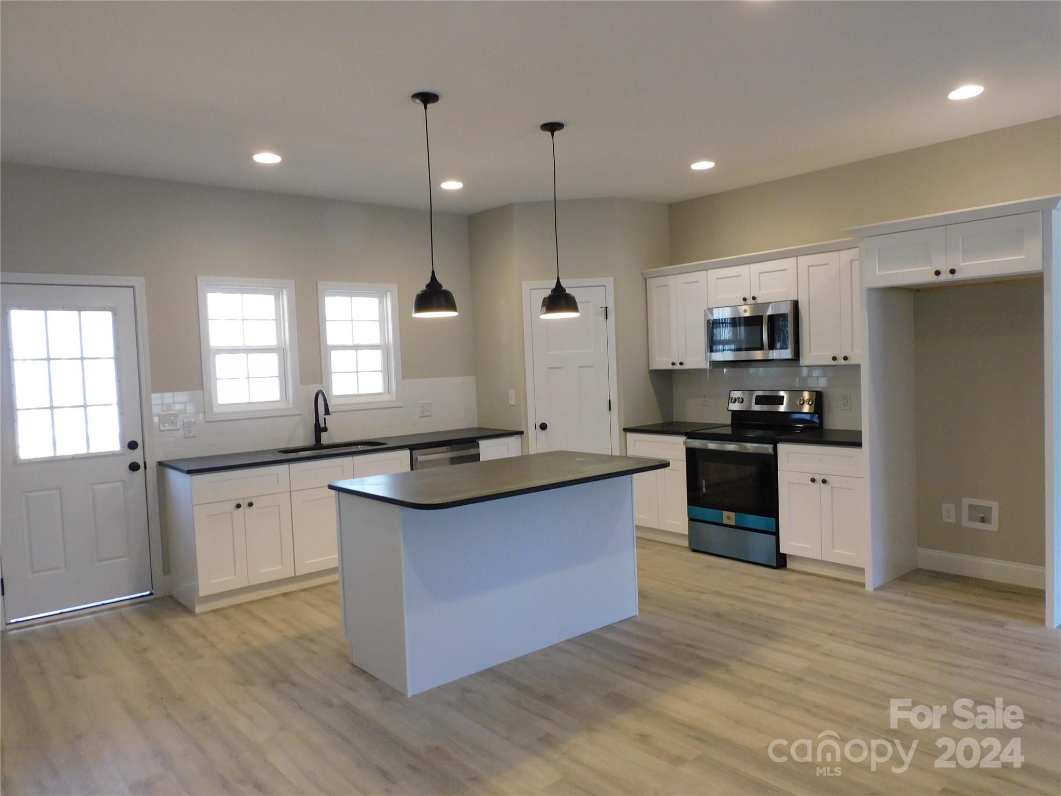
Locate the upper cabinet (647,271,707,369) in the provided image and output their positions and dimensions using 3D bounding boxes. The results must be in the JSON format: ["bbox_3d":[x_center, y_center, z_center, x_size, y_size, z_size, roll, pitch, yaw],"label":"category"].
[{"bbox_3d":[1.314,-0.626,6.062,0.327,0.759,0.609,-5,4,-40],"label":"upper cabinet"}]

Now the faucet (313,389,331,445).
[{"bbox_3d":[-1.539,0.156,5.519,0.095,0.420,0.242,-5,4,-40],"label":"faucet"}]

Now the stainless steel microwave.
[{"bbox_3d":[1.722,-0.484,5.507,0.425,0.419,0.757,-5,4,-40],"label":"stainless steel microwave"}]

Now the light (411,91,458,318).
[{"bbox_3d":[-0.489,-0.934,3.611,0.226,1.062,0.226,-2,3,0],"label":"light"}]

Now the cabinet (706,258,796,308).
[{"bbox_3d":[1.753,-0.849,5.541,0.325,0.296,0.752,-5,4,-40],"label":"cabinet"}]

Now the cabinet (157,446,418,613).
[{"bbox_3d":[-1.661,0.855,5.208,1.518,0.865,0.646,-5,4,-40],"label":"cabinet"}]

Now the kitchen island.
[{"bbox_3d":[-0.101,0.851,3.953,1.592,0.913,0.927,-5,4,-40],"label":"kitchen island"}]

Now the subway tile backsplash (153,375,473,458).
[{"bbox_3d":[-1.491,0.121,5.745,2.643,0.462,0.018,-5,4,-40],"label":"subway tile backsplash"}]

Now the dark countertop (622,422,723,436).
[{"bbox_3d":[1.225,0.253,6.030,0.645,0.030,0.641,-5,4,-40],"label":"dark countertop"}]

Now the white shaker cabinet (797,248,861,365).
[{"bbox_3d":[2.193,-0.606,5.007,0.327,0.759,0.604,-5,4,-40],"label":"white shaker cabinet"}]

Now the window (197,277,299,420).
[{"bbox_3d":[-2.045,-0.361,5.365,0.688,1.002,0.110,-5,4,-40],"label":"window"}]

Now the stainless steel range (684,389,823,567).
[{"bbox_3d":[1.655,0.569,5.488,0.695,1.190,0.752,-5,4,-40],"label":"stainless steel range"}]

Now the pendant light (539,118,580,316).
[{"bbox_3d":[0.145,-0.998,4.162,0.227,1.059,0.227,-2,3,0],"label":"pendant light"}]

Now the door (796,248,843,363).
[{"bbox_3d":[1.988,-0.602,5.042,0.022,0.759,0.300,-4,4,-40],"label":"door"}]

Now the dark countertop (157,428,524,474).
[{"bbox_3d":[-1.276,0.370,5.553,2.640,0.030,0.650,-5,4,-40],"label":"dark countertop"}]

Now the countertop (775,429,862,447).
[{"bbox_3d":[2.106,0.274,4.944,0.648,0.035,0.593,-5,4,-40],"label":"countertop"}]

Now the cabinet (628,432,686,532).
[{"bbox_3d":[1.242,0.668,6.023,0.646,0.794,0.607,-5,4,-40],"label":"cabinet"}]

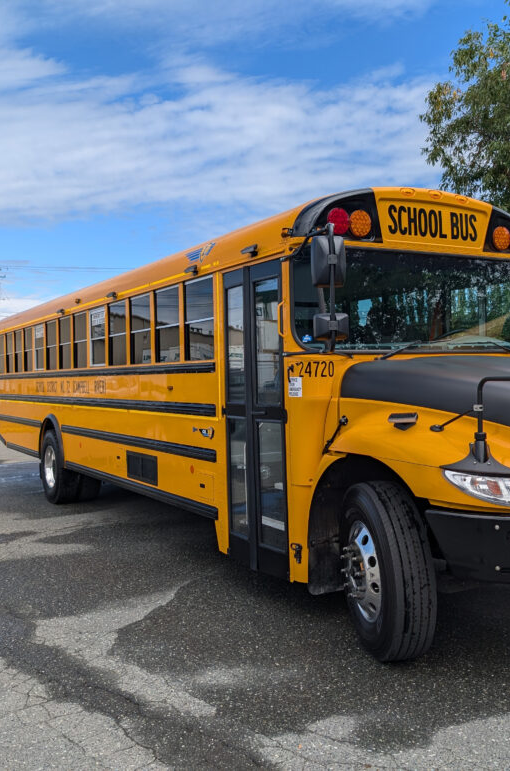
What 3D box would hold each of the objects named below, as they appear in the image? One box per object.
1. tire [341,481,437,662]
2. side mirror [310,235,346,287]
[{"bbox_3d":[0.782,1.103,4.276,0.280,1.020,1.020,-2,1,-9],"label":"tire"},{"bbox_3d":[0.407,-0.702,3.990,0.210,0.290,0.110,-1,1,-3],"label":"side mirror"}]

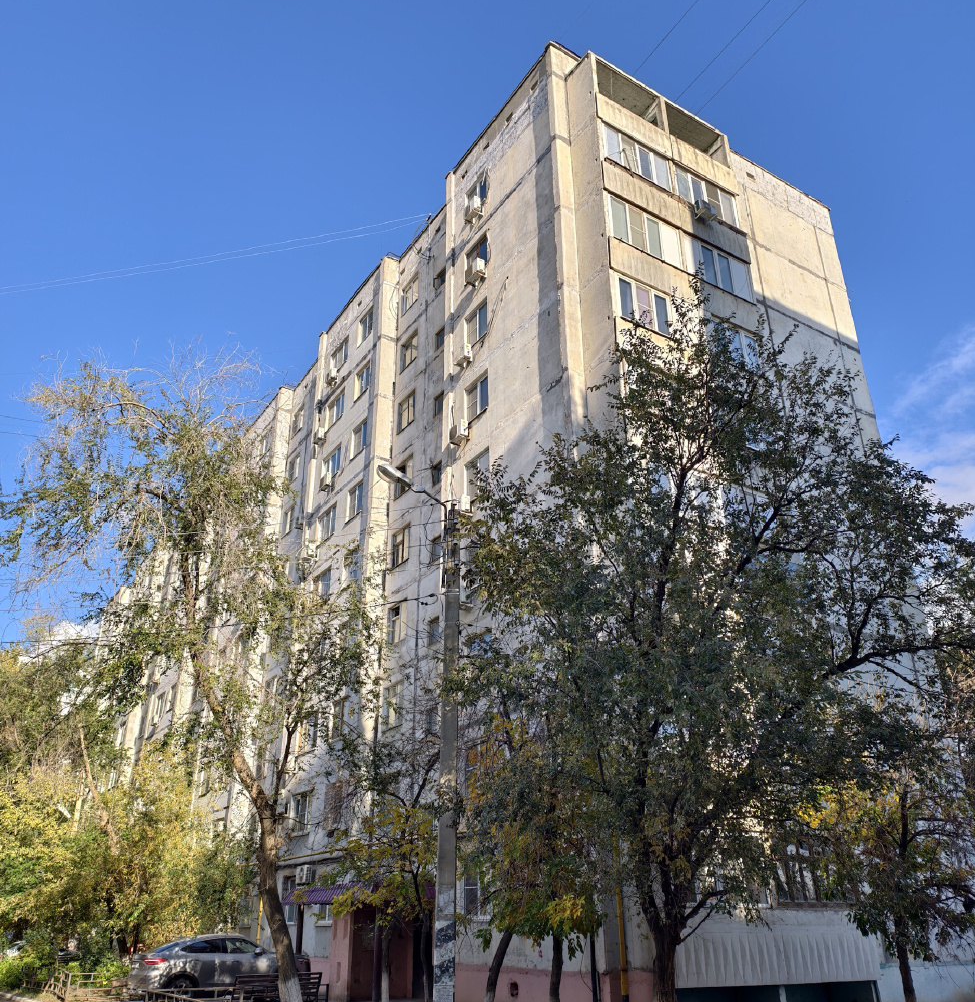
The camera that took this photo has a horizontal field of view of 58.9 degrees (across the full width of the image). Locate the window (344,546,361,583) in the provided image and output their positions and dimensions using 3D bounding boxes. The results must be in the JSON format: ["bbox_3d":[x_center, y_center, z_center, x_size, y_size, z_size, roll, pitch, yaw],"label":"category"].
[{"bbox_3d":[-5.008,2.595,32.197,0.150,1.303,1.316,15,-30,-29],"label":"window"}]

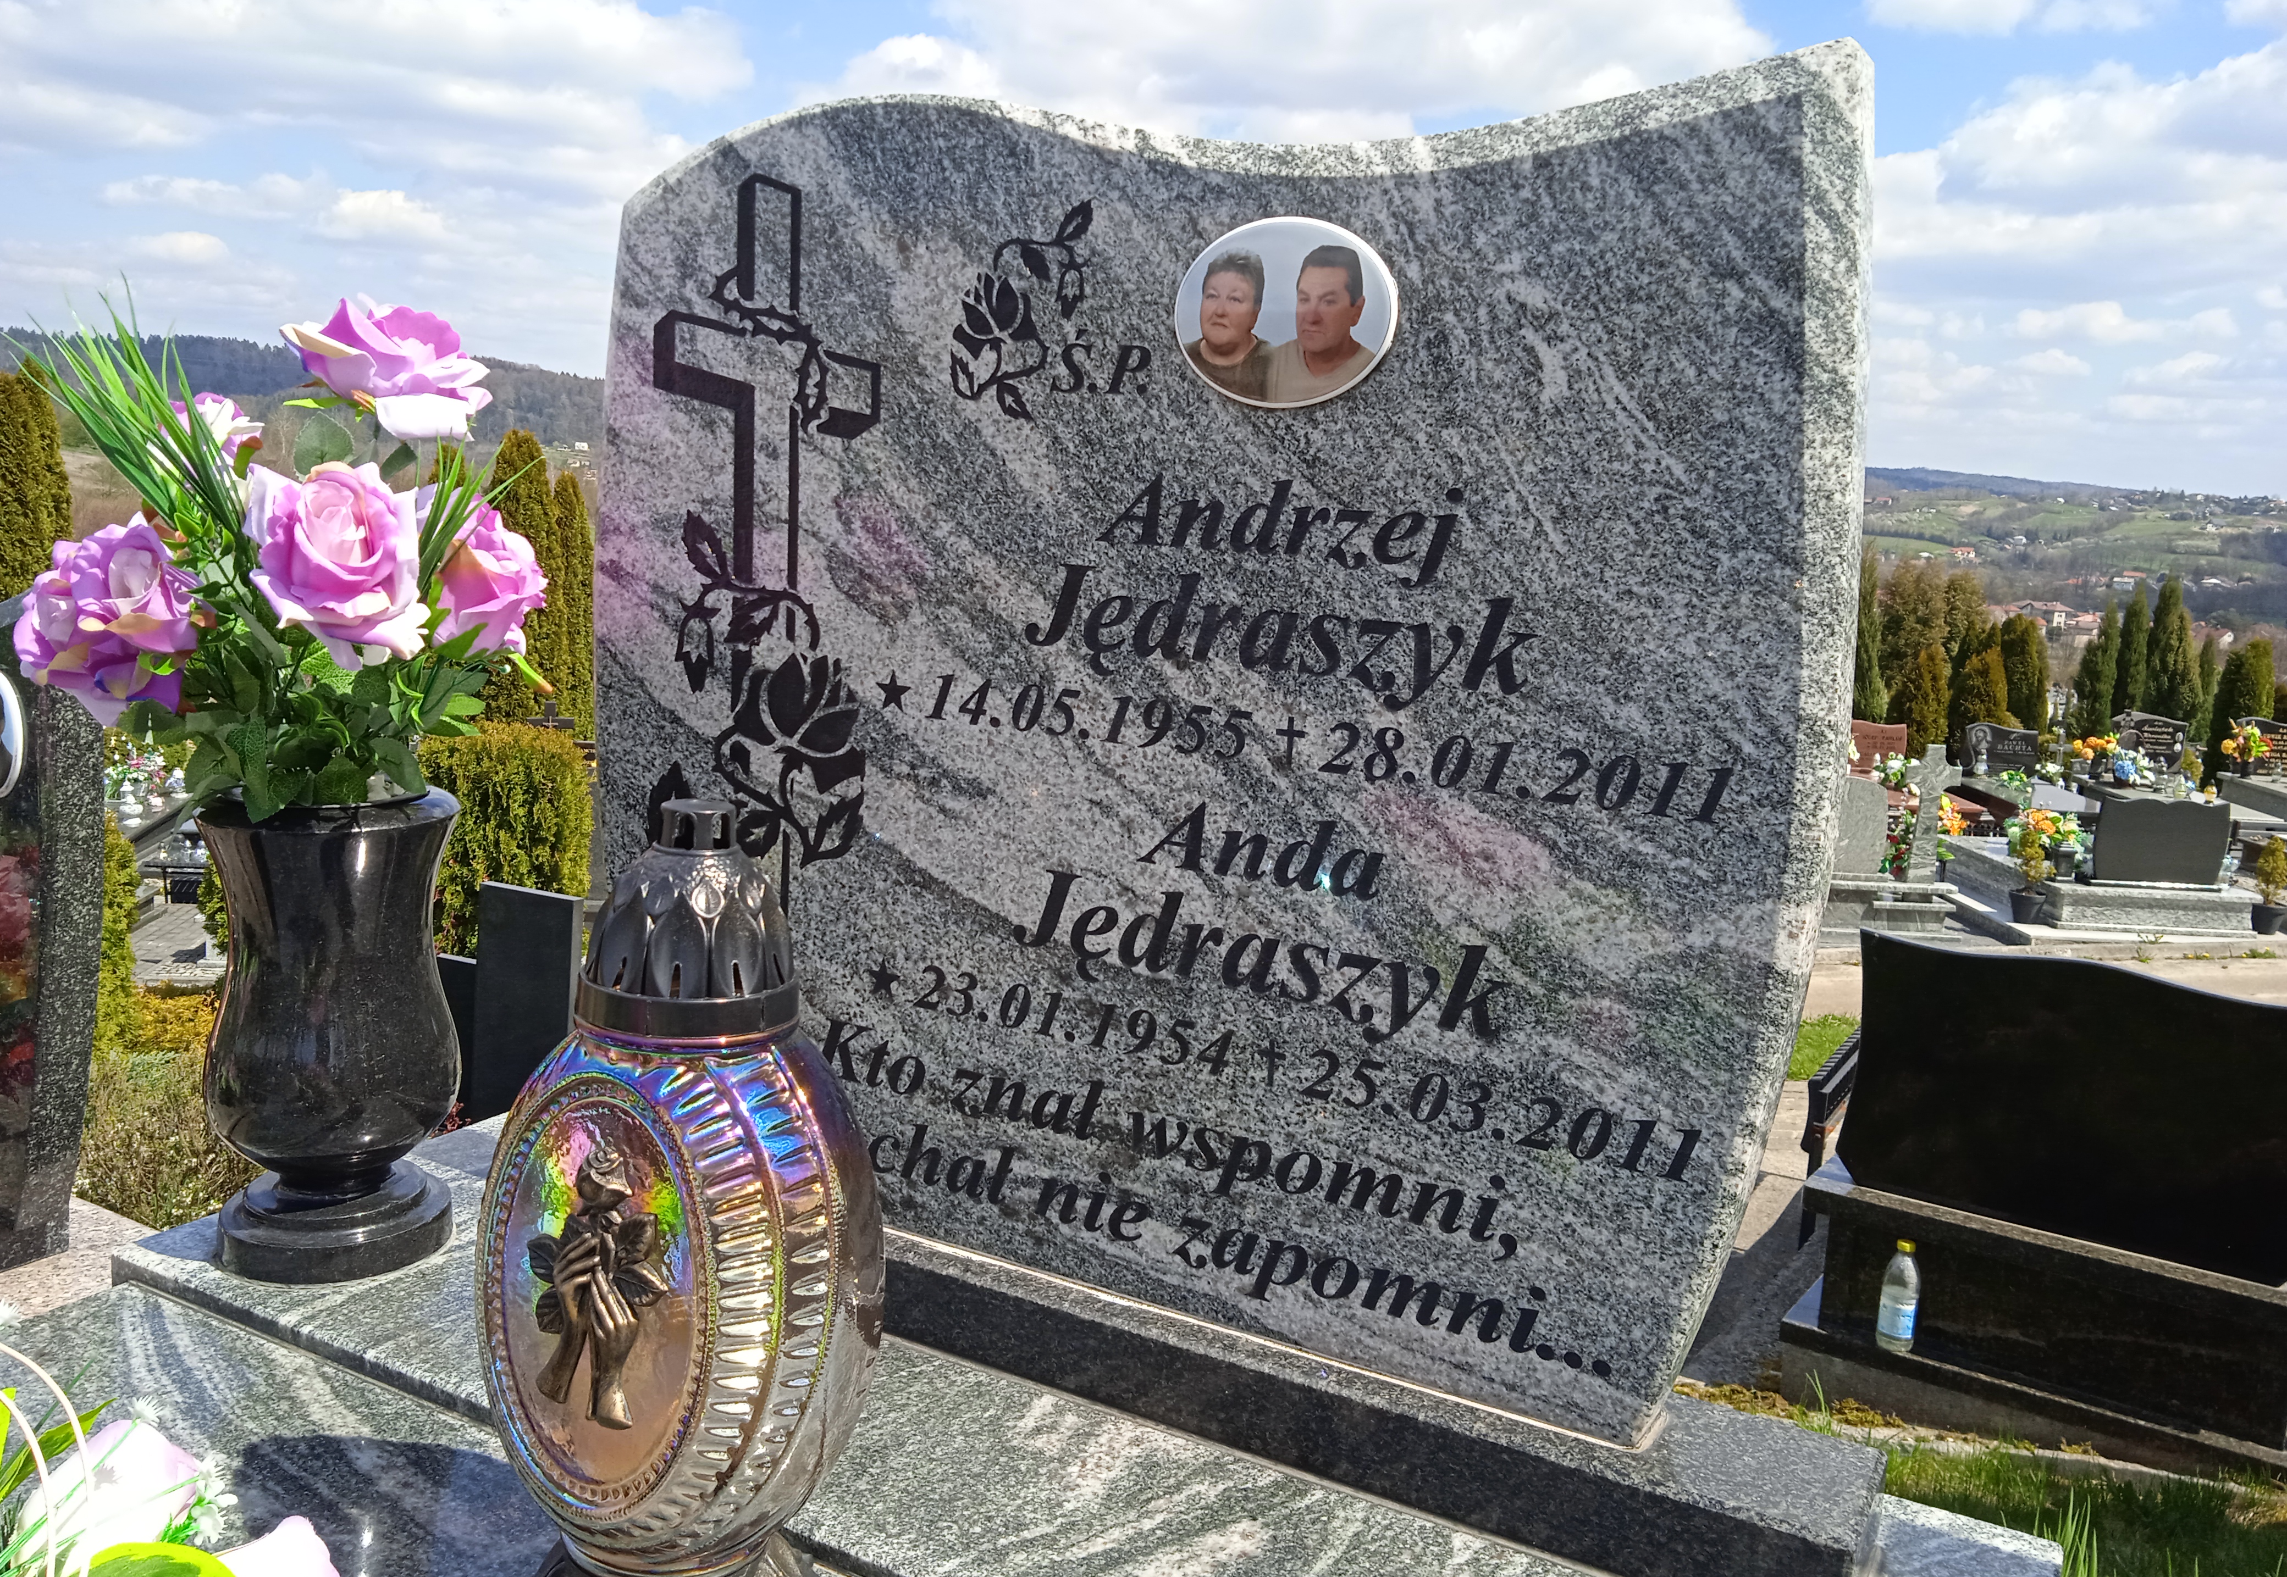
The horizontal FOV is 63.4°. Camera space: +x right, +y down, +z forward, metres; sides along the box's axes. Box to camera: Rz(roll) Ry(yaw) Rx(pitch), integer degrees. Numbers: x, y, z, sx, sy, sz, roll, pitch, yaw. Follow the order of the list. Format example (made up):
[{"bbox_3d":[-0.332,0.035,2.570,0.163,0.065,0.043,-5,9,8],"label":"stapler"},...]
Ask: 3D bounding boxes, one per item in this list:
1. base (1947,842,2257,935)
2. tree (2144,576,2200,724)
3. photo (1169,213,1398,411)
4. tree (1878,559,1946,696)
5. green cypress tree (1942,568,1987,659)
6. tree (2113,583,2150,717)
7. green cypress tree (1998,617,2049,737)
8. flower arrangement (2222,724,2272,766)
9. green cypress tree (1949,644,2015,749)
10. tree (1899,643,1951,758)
[{"bbox_3d":[7.215,0.739,14.117,1.533,0.300,1.808,4,9,0],"label":"base"},{"bbox_3d":[14.627,-1.740,26.500,0.780,2.624,0.780,4,9,0],"label":"tree"},{"bbox_3d":[0.080,-0.269,1.046,0.137,0.105,0.010,8,10,27],"label":"photo"},{"bbox_3d":[12.357,-2.231,30.000,1.020,3.030,1.020,4,9,0],"label":"tree"},{"bbox_3d":[13.227,-2.144,30.000,0.850,2.912,0.850,4,9,0],"label":"green cypress tree"},{"bbox_3d":[14.128,-1.715,26.500,0.550,2.520,0.550,4,9,0],"label":"tree"},{"bbox_3d":[12.068,-1.416,25.500,0.680,2.000,0.680,4,9,0],"label":"green cypress tree"},{"bbox_3d":[11.331,-0.440,19.000,0.500,0.440,0.450,4,9,0],"label":"flower arrangement"},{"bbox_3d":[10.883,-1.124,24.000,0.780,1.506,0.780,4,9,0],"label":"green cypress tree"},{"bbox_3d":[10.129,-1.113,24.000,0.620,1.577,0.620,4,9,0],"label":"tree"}]

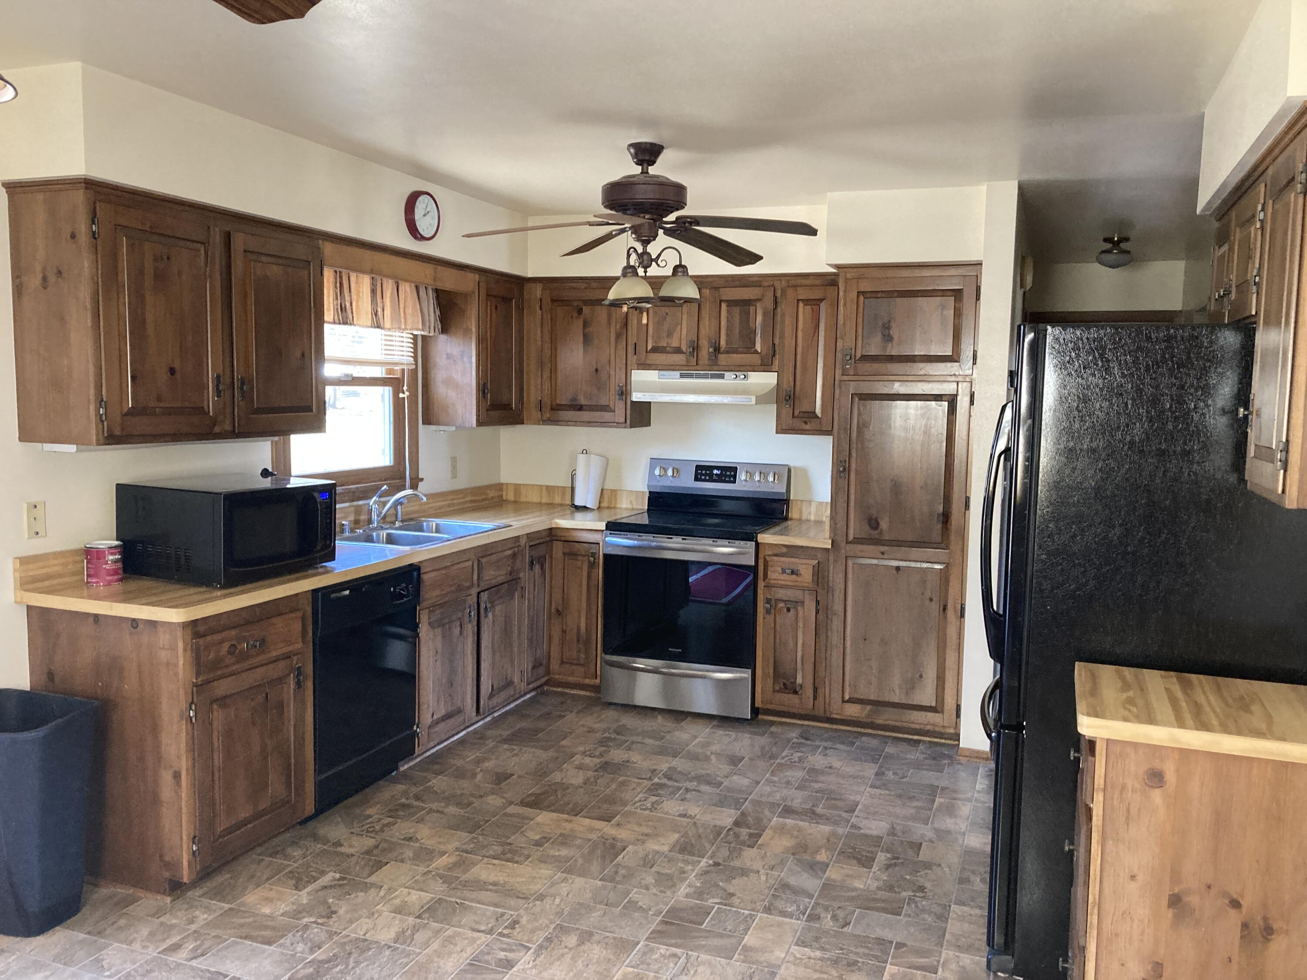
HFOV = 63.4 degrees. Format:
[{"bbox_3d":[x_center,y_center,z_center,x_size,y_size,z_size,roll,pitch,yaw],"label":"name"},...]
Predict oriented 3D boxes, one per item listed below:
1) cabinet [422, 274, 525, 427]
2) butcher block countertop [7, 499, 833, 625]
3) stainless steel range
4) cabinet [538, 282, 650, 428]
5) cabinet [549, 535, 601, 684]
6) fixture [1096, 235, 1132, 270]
[{"bbox_3d":[-0.901,-0.708,5.396,0.320,0.750,0.516,3,6,20],"label":"cabinet"},{"bbox_3d":[-0.465,0.256,4.306,2.032,0.046,3.048,3,6,21],"label":"butcher block countertop"},{"bbox_3d":[0.228,0.465,5.302,0.758,1.187,0.695,3,6,21],"label":"stainless steel range"},{"bbox_3d":[-0.314,-0.716,5.621,0.543,0.750,0.333,3,6,21],"label":"cabinet"},{"bbox_3d":[-0.271,0.562,5.541,0.303,0.799,0.625,3,6,20],"label":"cabinet"},{"bbox_3d":[2.563,-1.310,5.864,0.210,0.168,0.210,3,6,20],"label":"fixture"}]

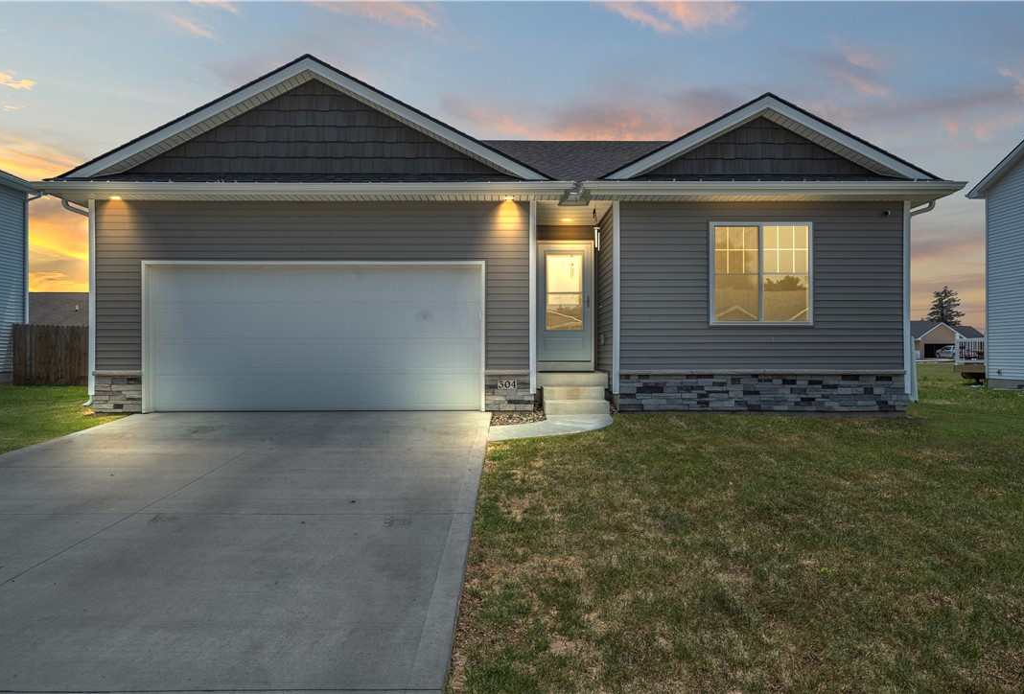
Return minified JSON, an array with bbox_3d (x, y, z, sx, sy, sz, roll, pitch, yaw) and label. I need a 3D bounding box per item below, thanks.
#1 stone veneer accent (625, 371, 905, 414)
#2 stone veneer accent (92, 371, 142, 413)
[{"bbox_3d":[3.624,0.641,9.660,4.200,0.610,0.120,0,0,-1],"label":"stone veneer accent"},{"bbox_3d":[-5.634,0.636,9.550,0.705,0.610,0.120,0,0,-1],"label":"stone veneer accent"}]

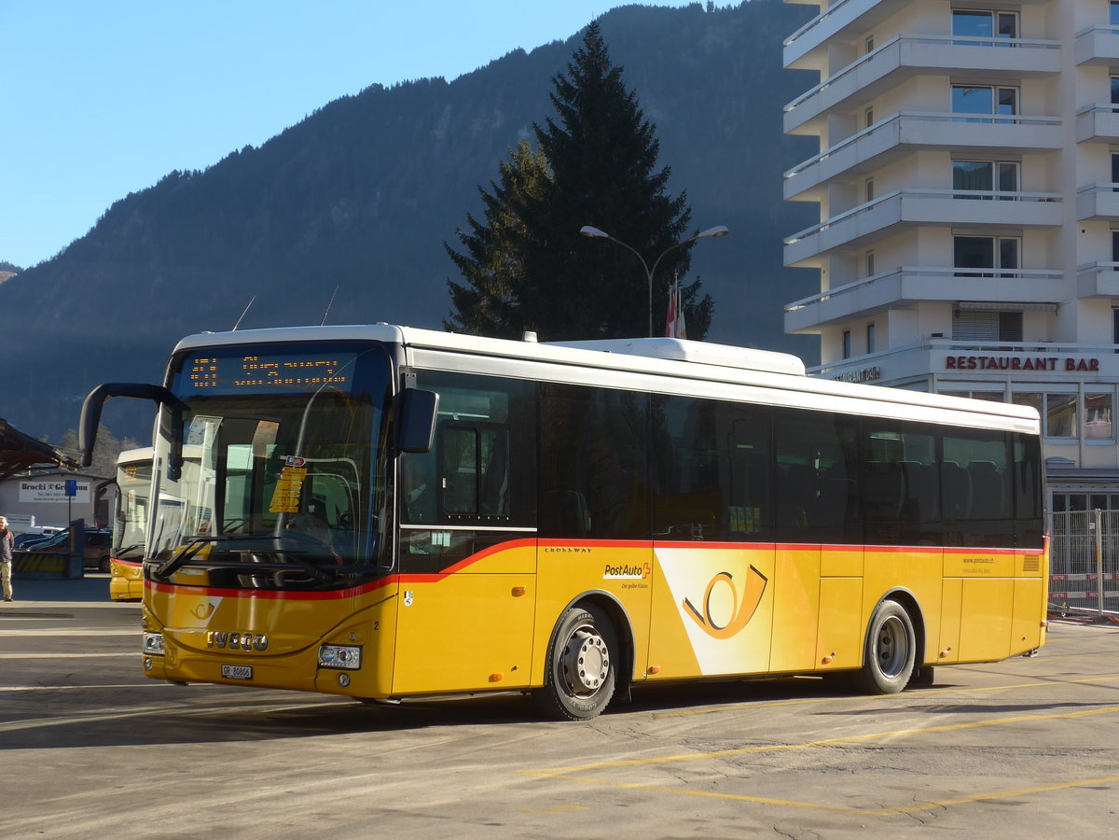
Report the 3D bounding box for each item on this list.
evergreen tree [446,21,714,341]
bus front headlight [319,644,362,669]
[{"bbox_3d":[0.800,-4.300,85.300,9.800,19.700,9.200,1,-3,0],"label":"evergreen tree"},{"bbox_3d":[-1.565,1.702,17.220,0.390,0.165,0.130,-1,-3,35],"label":"bus front headlight"}]

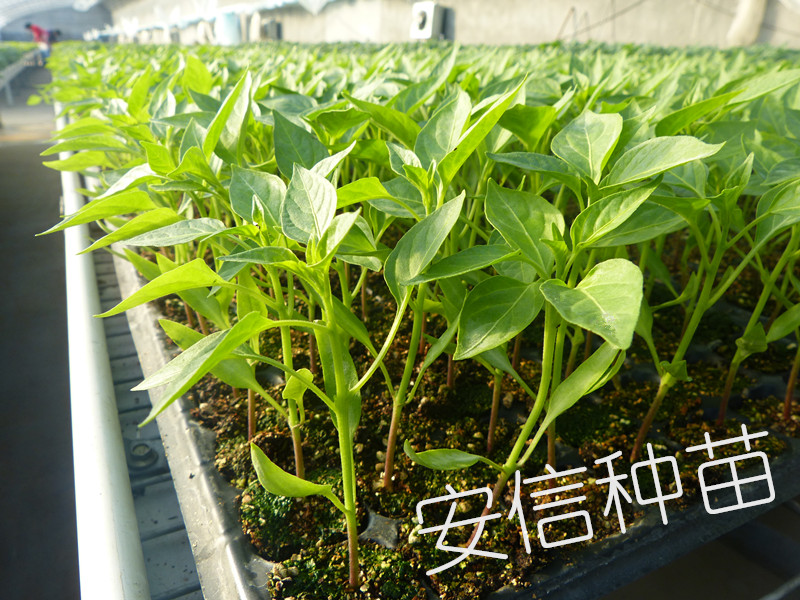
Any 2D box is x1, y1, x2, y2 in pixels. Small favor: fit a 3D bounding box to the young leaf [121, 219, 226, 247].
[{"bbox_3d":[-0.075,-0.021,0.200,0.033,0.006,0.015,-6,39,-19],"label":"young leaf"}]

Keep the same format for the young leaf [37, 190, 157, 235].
[{"bbox_3d":[-0.148,-0.043,0.292,0.054,0.010,0.022,-22,37,-26],"label":"young leaf"}]

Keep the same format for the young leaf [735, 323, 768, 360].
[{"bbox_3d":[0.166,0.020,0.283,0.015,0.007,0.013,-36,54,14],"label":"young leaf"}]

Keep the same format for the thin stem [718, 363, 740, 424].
[{"bbox_3d":[0.143,0.041,0.262,0.003,0.032,0.003,-1,23,0],"label":"thin stem"}]

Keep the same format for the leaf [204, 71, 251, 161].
[{"bbox_3d":[-0.091,-0.098,0.320,0.017,0.059,0.010,20,-20,-13],"label":"leaf"}]

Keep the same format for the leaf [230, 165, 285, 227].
[{"bbox_3d":[-0.049,-0.036,0.207,0.017,0.006,0.033,-38,60,-6],"label":"leaf"}]

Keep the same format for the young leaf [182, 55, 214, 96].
[{"bbox_3d":[-0.151,-0.168,0.447,0.020,0.007,0.040,-20,69,-6],"label":"young leaf"}]

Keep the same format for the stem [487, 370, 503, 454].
[{"bbox_3d":[0.038,0.046,0.243,0.003,0.038,0.003,2,23,0],"label":"stem"}]

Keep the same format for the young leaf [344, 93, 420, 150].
[{"bbox_3d":[-0.006,-0.065,0.217,0.034,0.006,0.017,32,-23,-13],"label":"young leaf"}]

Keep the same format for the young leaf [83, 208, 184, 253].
[{"bbox_3d":[-0.120,-0.031,0.270,0.046,0.010,0.022,-25,38,-31],"label":"young leaf"}]

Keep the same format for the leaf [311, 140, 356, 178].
[{"bbox_3d":[-0.023,-0.047,0.201,0.021,0.005,0.011,-42,59,-15],"label":"leaf"}]

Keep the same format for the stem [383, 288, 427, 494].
[{"bbox_3d":[0.001,0.035,0.222,0.005,0.087,0.005,9,23,2],"label":"stem"}]

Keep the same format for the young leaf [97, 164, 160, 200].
[{"bbox_3d":[-0.137,-0.059,0.301,0.036,0.008,0.020,-36,49,-30],"label":"young leaf"}]

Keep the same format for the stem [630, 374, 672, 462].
[{"bbox_3d":[0.104,0.050,0.249,0.005,0.042,0.004,22,25,25],"label":"stem"}]

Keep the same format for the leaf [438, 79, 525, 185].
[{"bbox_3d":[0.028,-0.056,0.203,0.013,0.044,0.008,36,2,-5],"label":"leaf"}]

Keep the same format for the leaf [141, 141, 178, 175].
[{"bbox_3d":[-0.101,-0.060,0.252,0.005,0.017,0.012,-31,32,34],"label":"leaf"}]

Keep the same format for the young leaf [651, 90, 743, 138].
[{"bbox_3d":[0.125,-0.078,0.253,0.042,0.006,0.014,-15,40,-18],"label":"young leaf"}]

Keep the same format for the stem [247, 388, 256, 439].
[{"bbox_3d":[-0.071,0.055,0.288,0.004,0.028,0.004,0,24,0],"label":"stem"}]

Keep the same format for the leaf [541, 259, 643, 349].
[{"bbox_3d":[0.051,0.001,0.158,0.025,0.007,0.028,-22,40,-3],"label":"leaf"}]

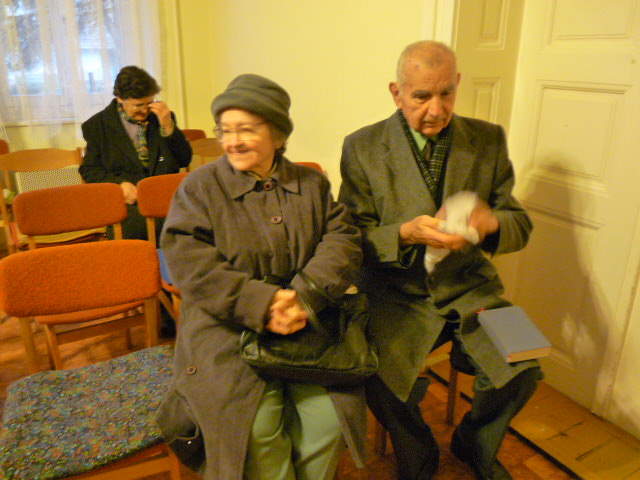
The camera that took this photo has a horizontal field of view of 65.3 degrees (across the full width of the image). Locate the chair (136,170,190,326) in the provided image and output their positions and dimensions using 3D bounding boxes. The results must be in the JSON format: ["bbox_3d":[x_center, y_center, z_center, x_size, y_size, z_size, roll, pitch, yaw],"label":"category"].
[{"bbox_3d":[-0.523,0.132,2.245,0.444,0.772,0.540,-9,21,-27],"label":"chair"}]

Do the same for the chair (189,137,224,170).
[{"bbox_3d":[-0.552,-0.203,3.178,0.444,0.811,0.482,-9,21,-27],"label":"chair"}]

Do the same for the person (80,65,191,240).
[{"bbox_3d":[-0.913,-0.251,2.623,0.560,1.254,0.791,-9,21,-27],"label":"person"}]

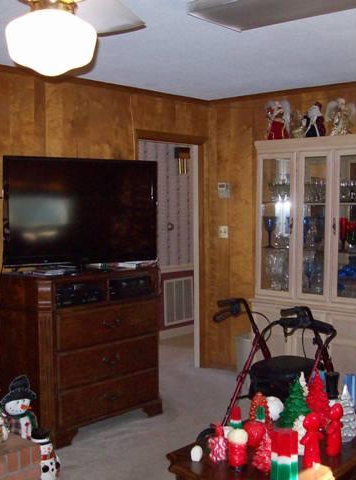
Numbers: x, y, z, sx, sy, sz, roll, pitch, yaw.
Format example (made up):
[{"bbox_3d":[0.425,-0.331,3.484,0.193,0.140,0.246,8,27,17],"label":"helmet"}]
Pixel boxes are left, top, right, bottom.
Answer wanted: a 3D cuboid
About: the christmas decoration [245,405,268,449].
[{"bbox_3d":[0.342,0.819,2.930,0.097,0.175,0.097,0,3,0],"label":"christmas decoration"}]

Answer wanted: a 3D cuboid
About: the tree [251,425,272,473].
[{"bbox_3d":[0.366,0.868,2.777,0.100,0.167,0.100,0,4,0],"label":"tree"}]

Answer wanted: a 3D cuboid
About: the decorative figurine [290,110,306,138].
[{"bbox_3d":[0.930,-0.880,5.146,0.150,0.220,0.110,4,5,43],"label":"decorative figurine"}]

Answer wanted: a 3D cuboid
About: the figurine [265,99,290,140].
[{"bbox_3d":[0.808,-0.954,5.404,0.210,0.350,0.150,2,4,28],"label":"figurine"}]

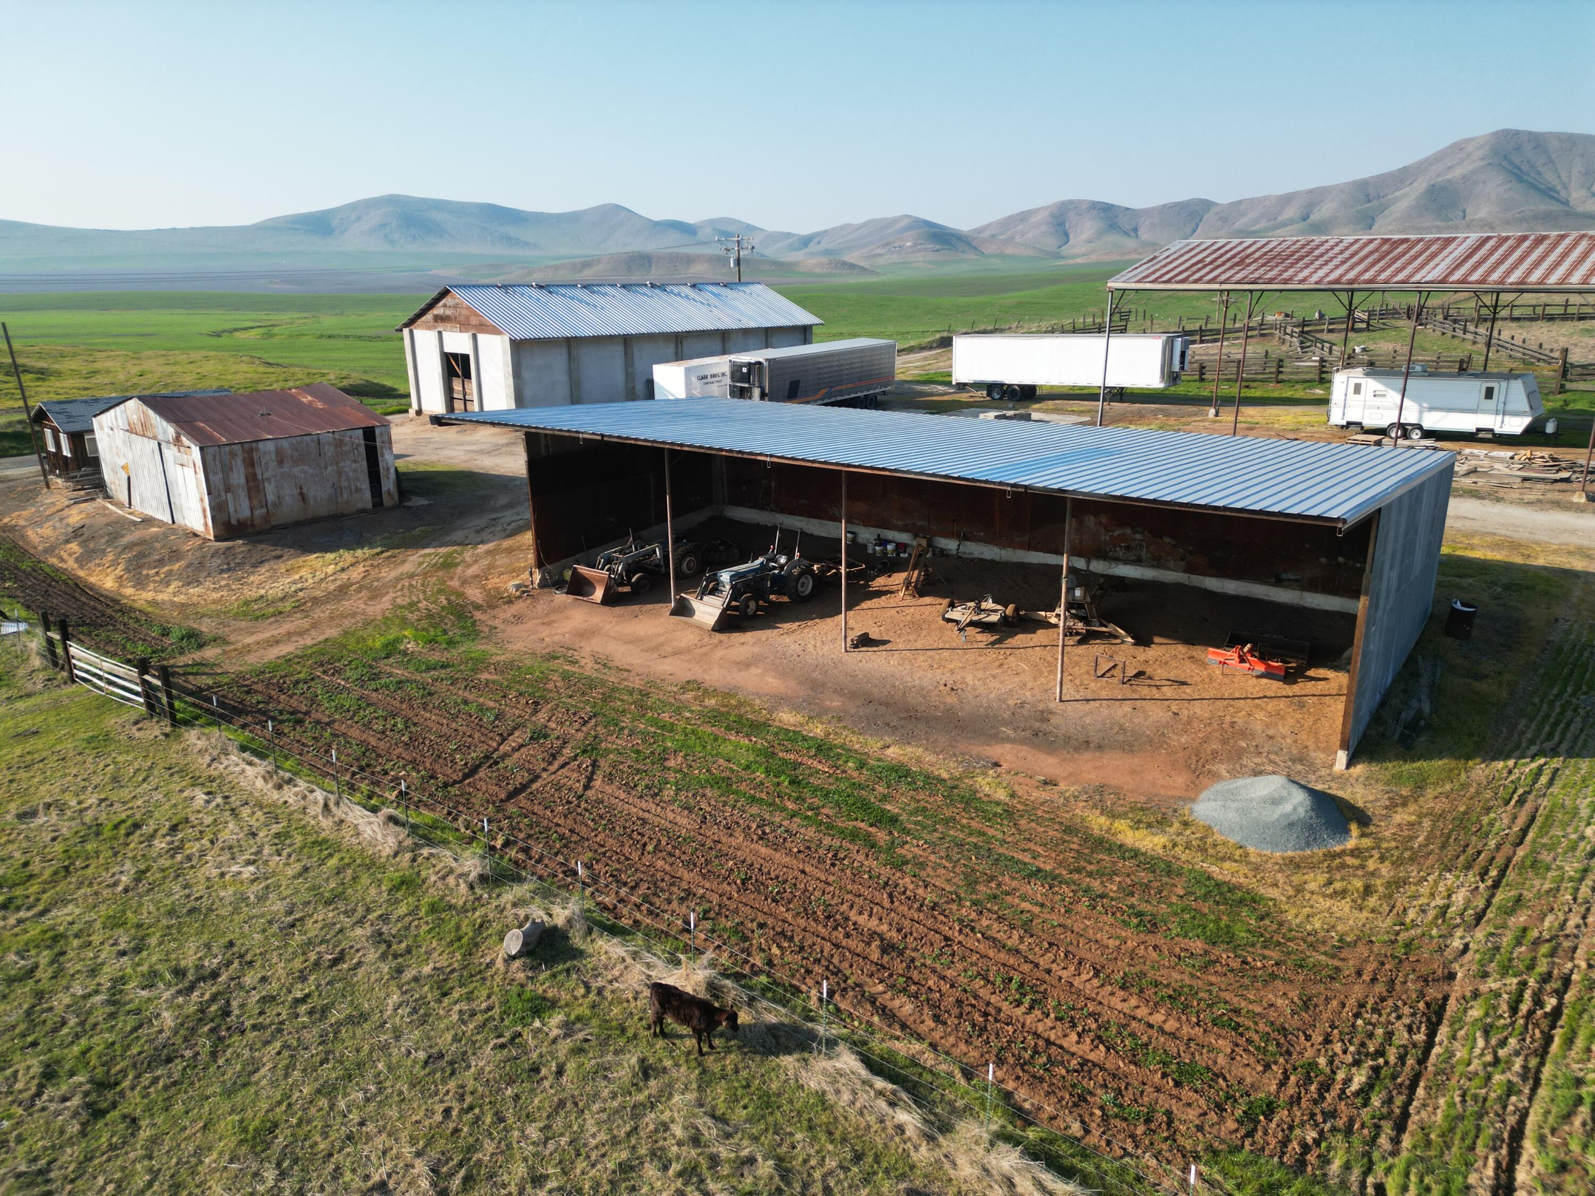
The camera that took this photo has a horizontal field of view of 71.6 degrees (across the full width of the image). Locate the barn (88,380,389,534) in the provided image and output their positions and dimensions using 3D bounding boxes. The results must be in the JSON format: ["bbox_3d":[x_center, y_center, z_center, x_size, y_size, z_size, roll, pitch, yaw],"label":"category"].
[{"bbox_3d":[-22.559,-6.125,45.012,11.627,4.632,7.189,14,22,41],"label":"barn"}]

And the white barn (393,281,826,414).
[{"bbox_3d":[-11.311,-16.656,72.910,12.711,7.757,25.408,14,22,41],"label":"white barn"}]

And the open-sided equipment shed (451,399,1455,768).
[{"bbox_3d":[2.986,-2.004,30.722,24.473,5.737,12.706,12,20,35],"label":"open-sided equipment shed"}]

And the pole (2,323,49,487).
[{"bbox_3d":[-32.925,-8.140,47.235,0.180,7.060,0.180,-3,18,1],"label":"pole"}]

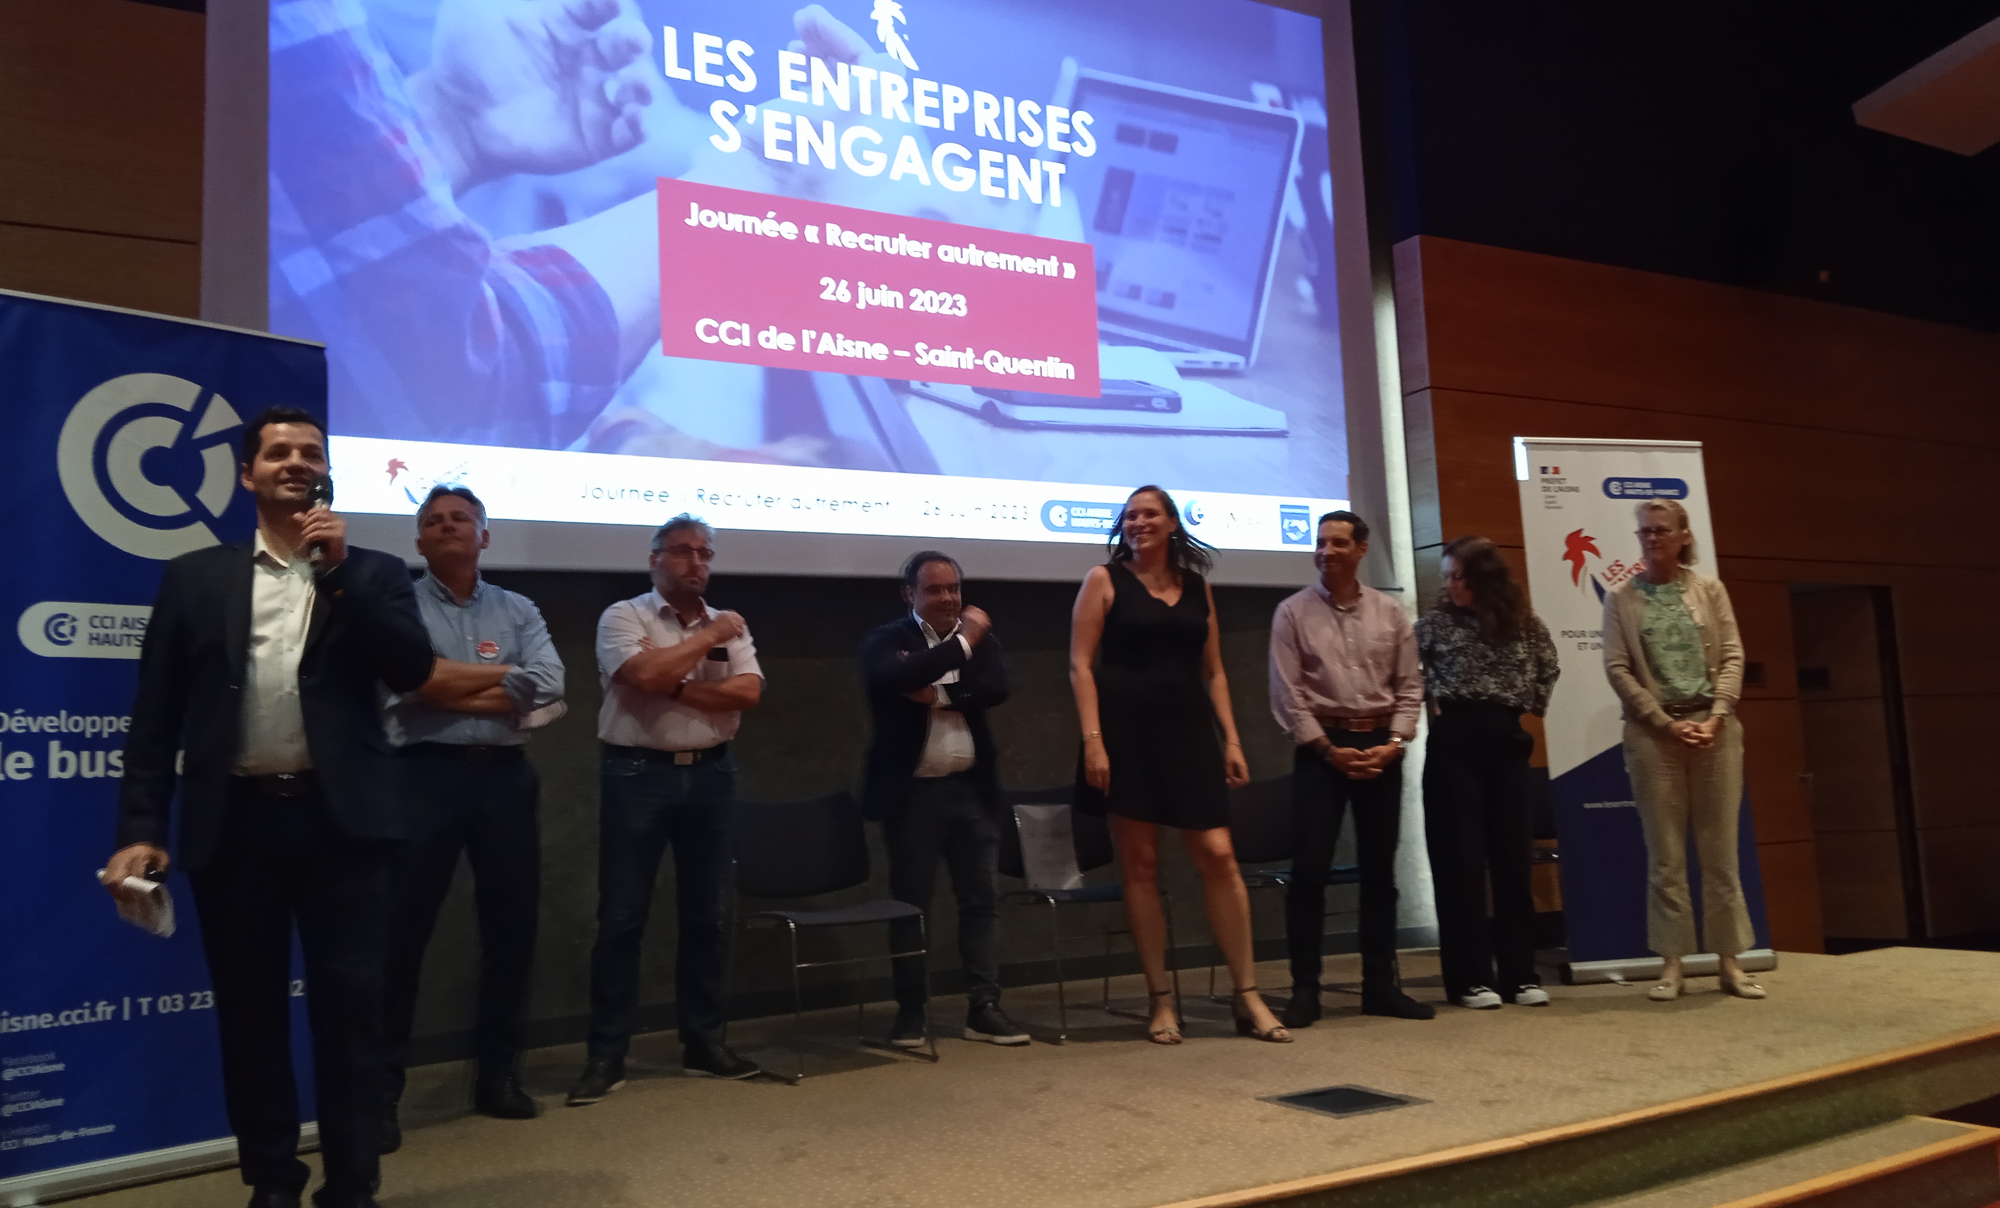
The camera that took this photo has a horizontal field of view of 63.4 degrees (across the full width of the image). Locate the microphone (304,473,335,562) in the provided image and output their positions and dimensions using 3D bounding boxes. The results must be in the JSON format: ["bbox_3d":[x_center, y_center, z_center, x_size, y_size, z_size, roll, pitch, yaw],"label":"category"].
[{"bbox_3d":[-1.386,-0.173,3.296,0.055,0.200,0.055,0,-34,-23],"label":"microphone"}]

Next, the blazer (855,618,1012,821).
[{"bbox_3d":[-0.222,0.388,5.541,0.490,0.700,0.360,0,-7,-24],"label":"blazer"}]

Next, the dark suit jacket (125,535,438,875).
[{"bbox_3d":[-1.511,0.211,3.390,0.600,0.690,0.400,0,-7,-25],"label":"dark suit jacket"}]

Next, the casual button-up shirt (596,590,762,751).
[{"bbox_3d":[-1.001,0.212,5.042,0.480,0.500,0.340,1,-7,-28],"label":"casual button-up shirt"}]

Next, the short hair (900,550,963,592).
[{"bbox_3d":[-0.239,-0.110,5.709,0.175,0.160,0.195,1,-7,-29],"label":"short hair"}]

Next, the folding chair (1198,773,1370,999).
[{"bbox_3d":[1.118,1.052,6.012,0.500,0.820,0.580,0,-7,-23],"label":"folding chair"}]

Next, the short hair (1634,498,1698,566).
[{"bbox_3d":[2.459,-0.268,5.989,0.220,0.240,0.180,3,-8,-39],"label":"short hair"}]

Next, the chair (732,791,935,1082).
[{"bbox_3d":[-0.553,1.037,5.204,0.500,0.830,0.550,1,-7,-32],"label":"chair"}]

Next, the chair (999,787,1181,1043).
[{"bbox_3d":[0.274,1.054,5.686,0.500,0.820,0.580,0,-7,-24],"label":"chair"}]

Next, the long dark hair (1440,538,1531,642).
[{"bbox_3d":[1.778,-0.060,5.929,0.260,0.380,0.260,3,-8,-39],"label":"long dark hair"}]

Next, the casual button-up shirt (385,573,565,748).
[{"bbox_3d":[-1.459,0.163,4.490,0.470,0.500,0.310,0,-7,-25],"label":"casual button-up shirt"}]

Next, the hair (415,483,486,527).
[{"bbox_3d":[-1.542,-0.261,4.547,0.180,0.145,0.200,0,-7,-19],"label":"hair"}]

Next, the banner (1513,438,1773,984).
[{"bbox_3d":[2.559,0.386,6.441,0.860,2.130,0.200,-1,-10,-10],"label":"banner"}]

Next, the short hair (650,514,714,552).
[{"bbox_3d":[-1.008,-0.211,5.151,0.170,0.150,0.195,2,-8,-35],"label":"short hair"}]

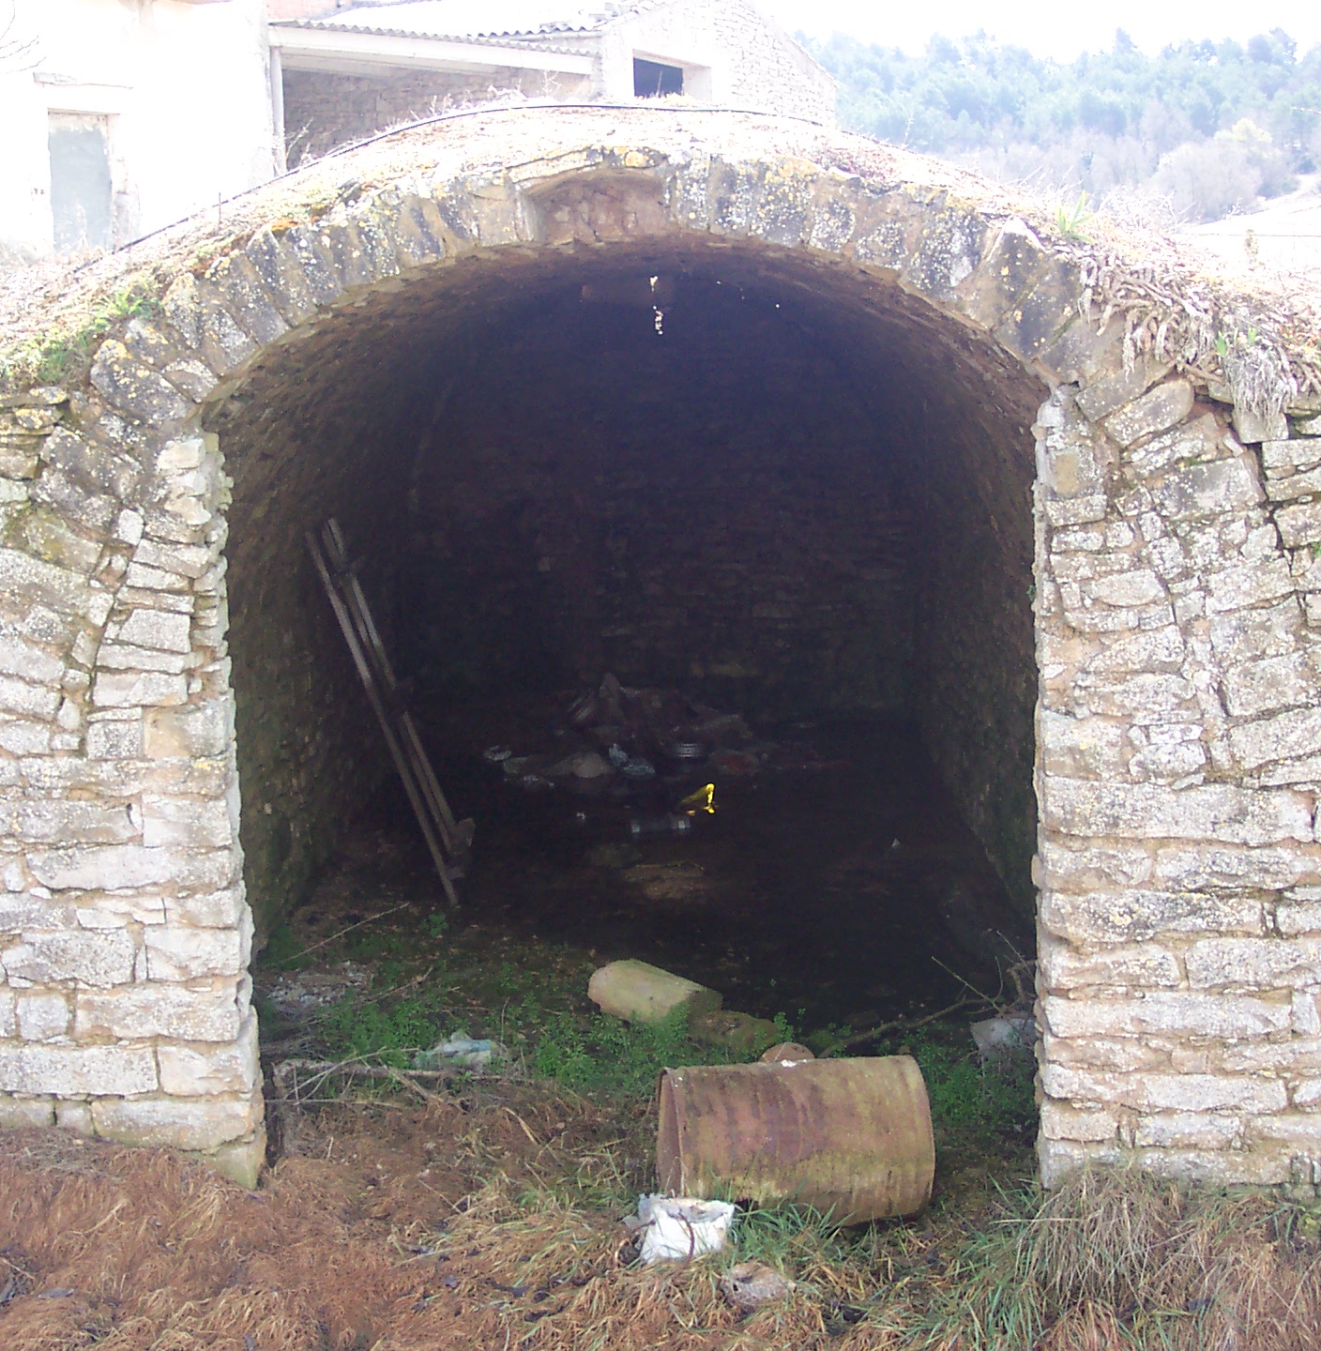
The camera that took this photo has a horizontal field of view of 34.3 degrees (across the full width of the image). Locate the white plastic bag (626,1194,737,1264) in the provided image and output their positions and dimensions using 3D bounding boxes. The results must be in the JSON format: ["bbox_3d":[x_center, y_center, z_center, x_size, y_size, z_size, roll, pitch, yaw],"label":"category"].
[{"bbox_3d":[0.067,1.862,7.200,0.340,0.170,0.210,-2,9,-10],"label":"white plastic bag"}]

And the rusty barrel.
[{"bbox_3d":[0.464,1.655,7.550,0.875,0.575,0.575,-2,9,-9],"label":"rusty barrel"}]

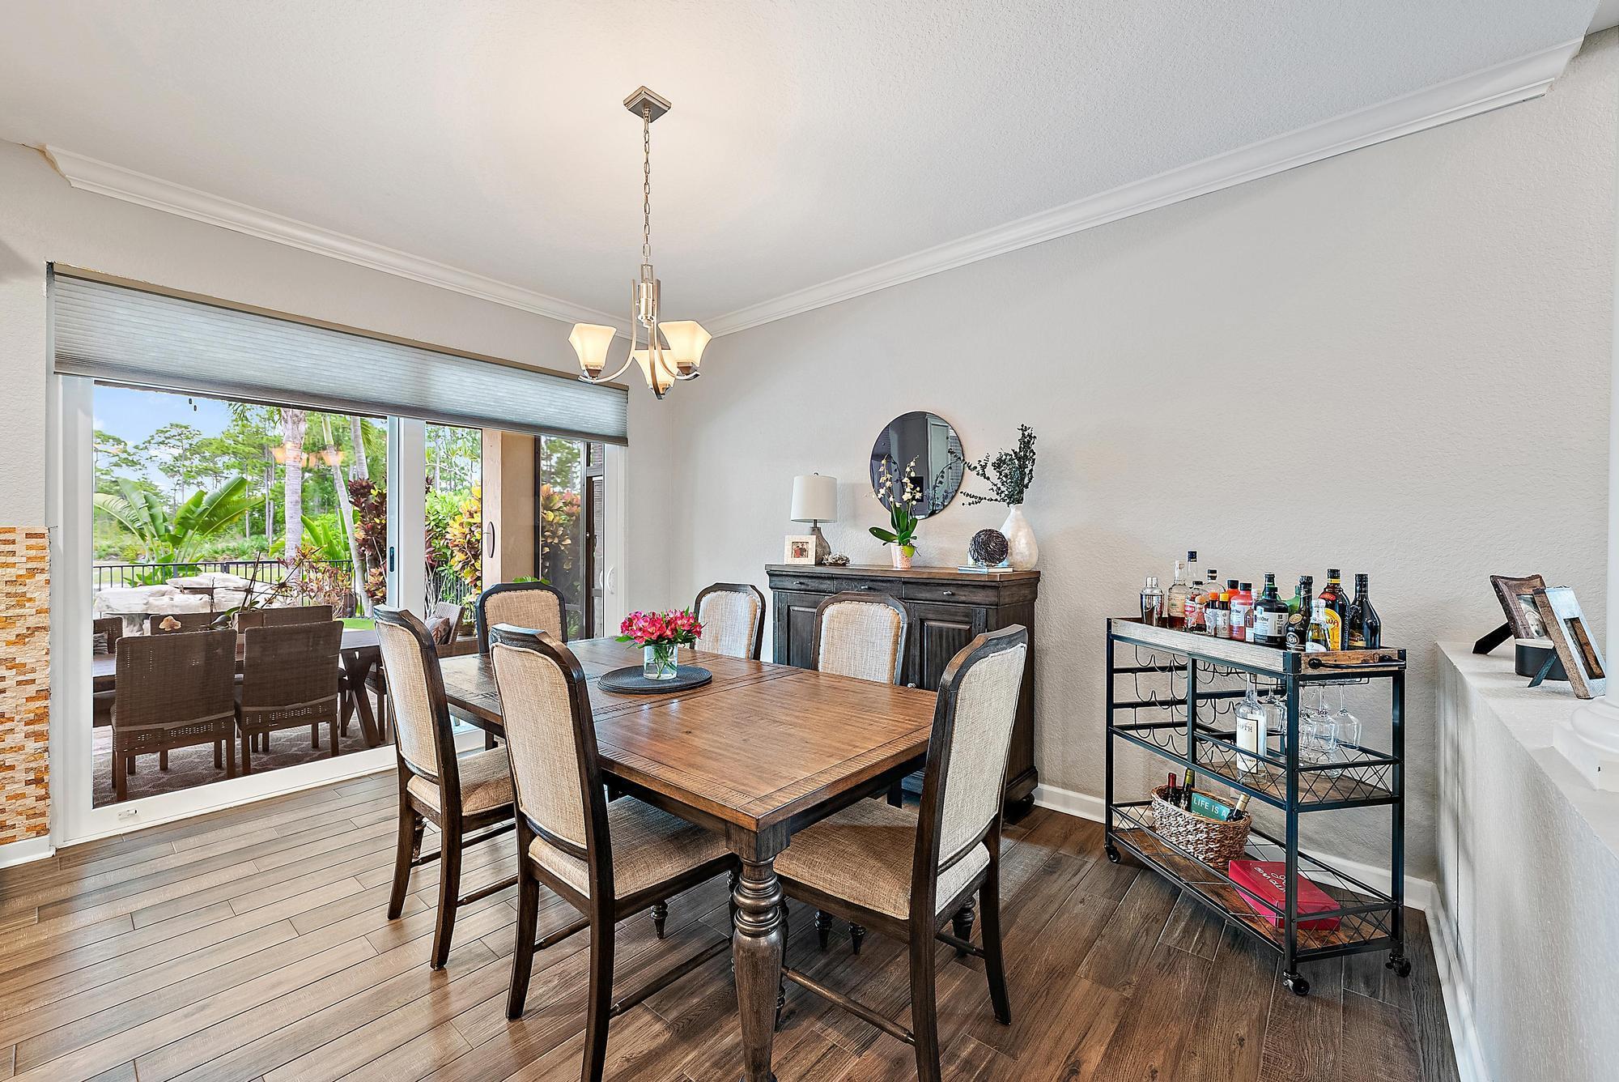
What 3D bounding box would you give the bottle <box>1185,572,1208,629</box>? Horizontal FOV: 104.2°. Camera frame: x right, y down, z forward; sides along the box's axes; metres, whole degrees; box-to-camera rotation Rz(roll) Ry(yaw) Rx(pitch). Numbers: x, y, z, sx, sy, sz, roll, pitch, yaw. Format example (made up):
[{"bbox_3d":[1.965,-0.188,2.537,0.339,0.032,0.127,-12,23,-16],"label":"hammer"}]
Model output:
[{"bbox_3d":[1.398,0.241,2.279,0.074,0.212,0.074,0,0,-37],"label":"bottle"}]

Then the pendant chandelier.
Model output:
[{"bbox_3d":[-0.568,-1.075,2.251,0.490,1.020,0.450,0,0,-2],"label":"pendant chandelier"}]

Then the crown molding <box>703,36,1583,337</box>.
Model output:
[{"bbox_3d":[0.651,-1.532,3.463,4.609,0.106,0.072,1,1,40],"label":"crown molding"}]

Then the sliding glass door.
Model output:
[{"bbox_3d":[-2.293,0.081,3.694,0.130,2.420,2.750,0,0,40],"label":"sliding glass door"}]

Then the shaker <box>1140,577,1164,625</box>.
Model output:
[{"bbox_3d":[1.314,0.245,2.419,0.084,0.213,0.084,0,0,-37],"label":"shaker"}]

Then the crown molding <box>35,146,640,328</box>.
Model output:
[{"bbox_3d":[-2.103,-1.550,3.762,0.072,0.106,3.119,1,1,41],"label":"crown molding"}]

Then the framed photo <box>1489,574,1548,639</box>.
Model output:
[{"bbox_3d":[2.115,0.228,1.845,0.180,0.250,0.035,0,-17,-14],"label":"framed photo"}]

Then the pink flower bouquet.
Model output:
[{"bbox_3d":[-0.537,0.360,2.255,0.300,0.245,0.280,0,0,-13],"label":"pink flower bouquet"}]

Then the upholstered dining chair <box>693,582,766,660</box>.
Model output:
[{"bbox_3d":[-0.605,0.753,2.982,0.500,1.070,0.600,0,0,40],"label":"upholstered dining chair"}]

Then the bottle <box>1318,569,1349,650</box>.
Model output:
[{"bbox_3d":[1.590,0.232,1.910,0.077,0.290,0.077,1,1,40],"label":"bottle"}]

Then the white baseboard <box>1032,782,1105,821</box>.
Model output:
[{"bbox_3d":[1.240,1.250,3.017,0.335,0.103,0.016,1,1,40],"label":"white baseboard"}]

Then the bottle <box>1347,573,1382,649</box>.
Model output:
[{"bbox_3d":[1.708,0.238,1.945,0.082,0.280,0.082,1,1,41],"label":"bottle"}]

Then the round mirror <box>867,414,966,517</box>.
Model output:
[{"bbox_3d":[0.591,-0.421,3.542,0.610,0.610,0.028,1,1,40],"label":"round mirror"}]

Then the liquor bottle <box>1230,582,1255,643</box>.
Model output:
[{"bbox_3d":[1.373,0.247,2.000,0.068,0.223,0.068,0,0,-41],"label":"liquor bottle"}]

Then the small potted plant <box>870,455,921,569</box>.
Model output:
[{"bbox_3d":[0.456,-0.152,3.313,0.260,0.600,0.210,0,0,8],"label":"small potted plant"}]

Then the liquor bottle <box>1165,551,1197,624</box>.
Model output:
[{"bbox_3d":[1.418,0.210,2.390,0.085,0.325,0.085,1,0,31],"label":"liquor bottle"}]

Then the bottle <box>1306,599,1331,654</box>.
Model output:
[{"bbox_3d":[1.497,0.261,1.852,0.062,0.184,0.062,0,0,-37],"label":"bottle"}]

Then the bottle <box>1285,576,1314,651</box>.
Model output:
[{"bbox_3d":[1.525,0.242,1.940,0.080,0.270,0.080,1,1,38],"label":"bottle"}]

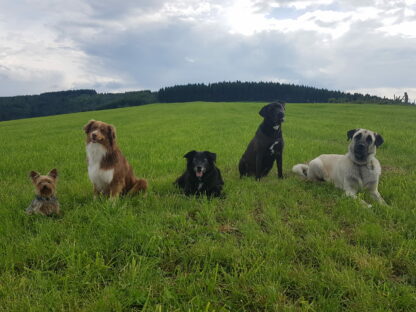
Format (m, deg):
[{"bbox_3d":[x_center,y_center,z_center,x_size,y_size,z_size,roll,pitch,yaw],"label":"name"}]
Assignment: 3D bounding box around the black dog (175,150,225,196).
[{"bbox_3d":[-0.085,0.156,2.950,0.400,0.420,0.660,-1,6,-12],"label":"black dog"}]

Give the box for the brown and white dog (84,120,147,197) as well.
[{"bbox_3d":[-0.837,0.027,2.860,0.320,0.690,0.560,3,6,25],"label":"brown and white dog"}]

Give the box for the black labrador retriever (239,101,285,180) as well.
[{"bbox_3d":[0.574,-0.170,3.320,0.320,0.810,0.560,-3,6,-30],"label":"black labrador retriever"}]

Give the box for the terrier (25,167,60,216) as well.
[{"bbox_3d":[-1.253,0.289,2.380,0.220,0.340,0.360,-4,7,-34],"label":"terrier"}]

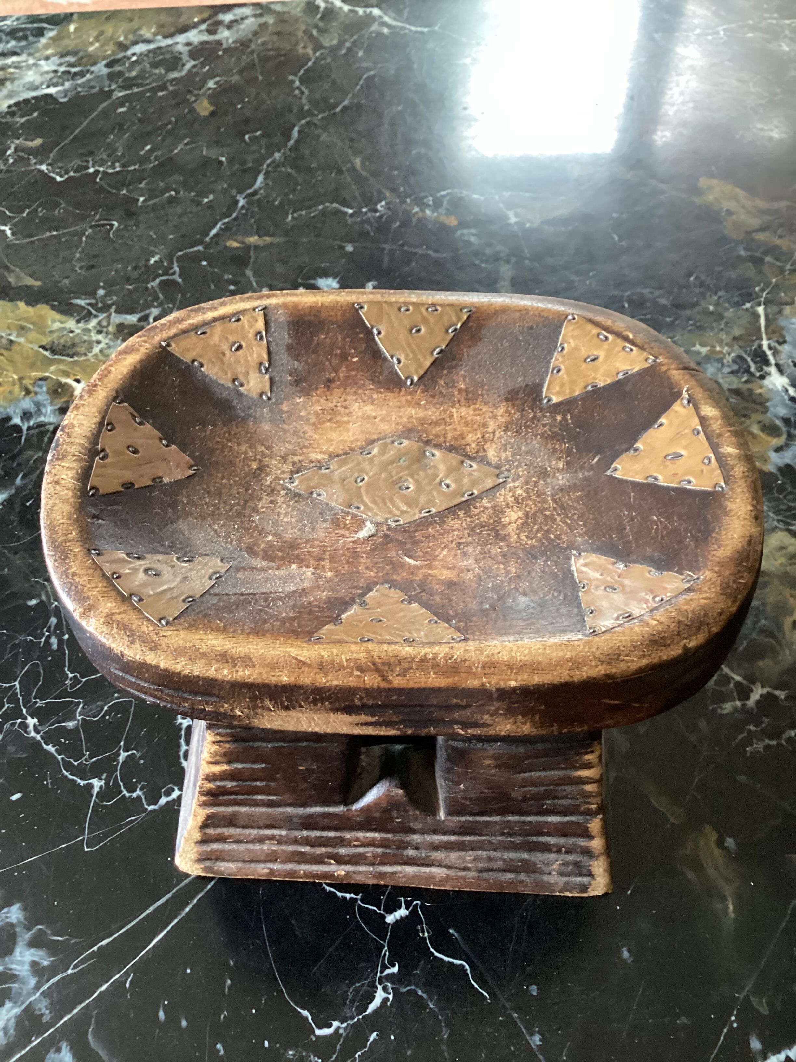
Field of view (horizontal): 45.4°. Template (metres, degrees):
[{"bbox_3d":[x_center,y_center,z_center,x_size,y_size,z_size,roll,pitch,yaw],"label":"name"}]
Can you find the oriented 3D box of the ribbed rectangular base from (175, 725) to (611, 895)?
[{"bbox_3d":[0.001,0.070,0.577,0.260,0.175,0.220,2,48,2],"label":"ribbed rectangular base"}]

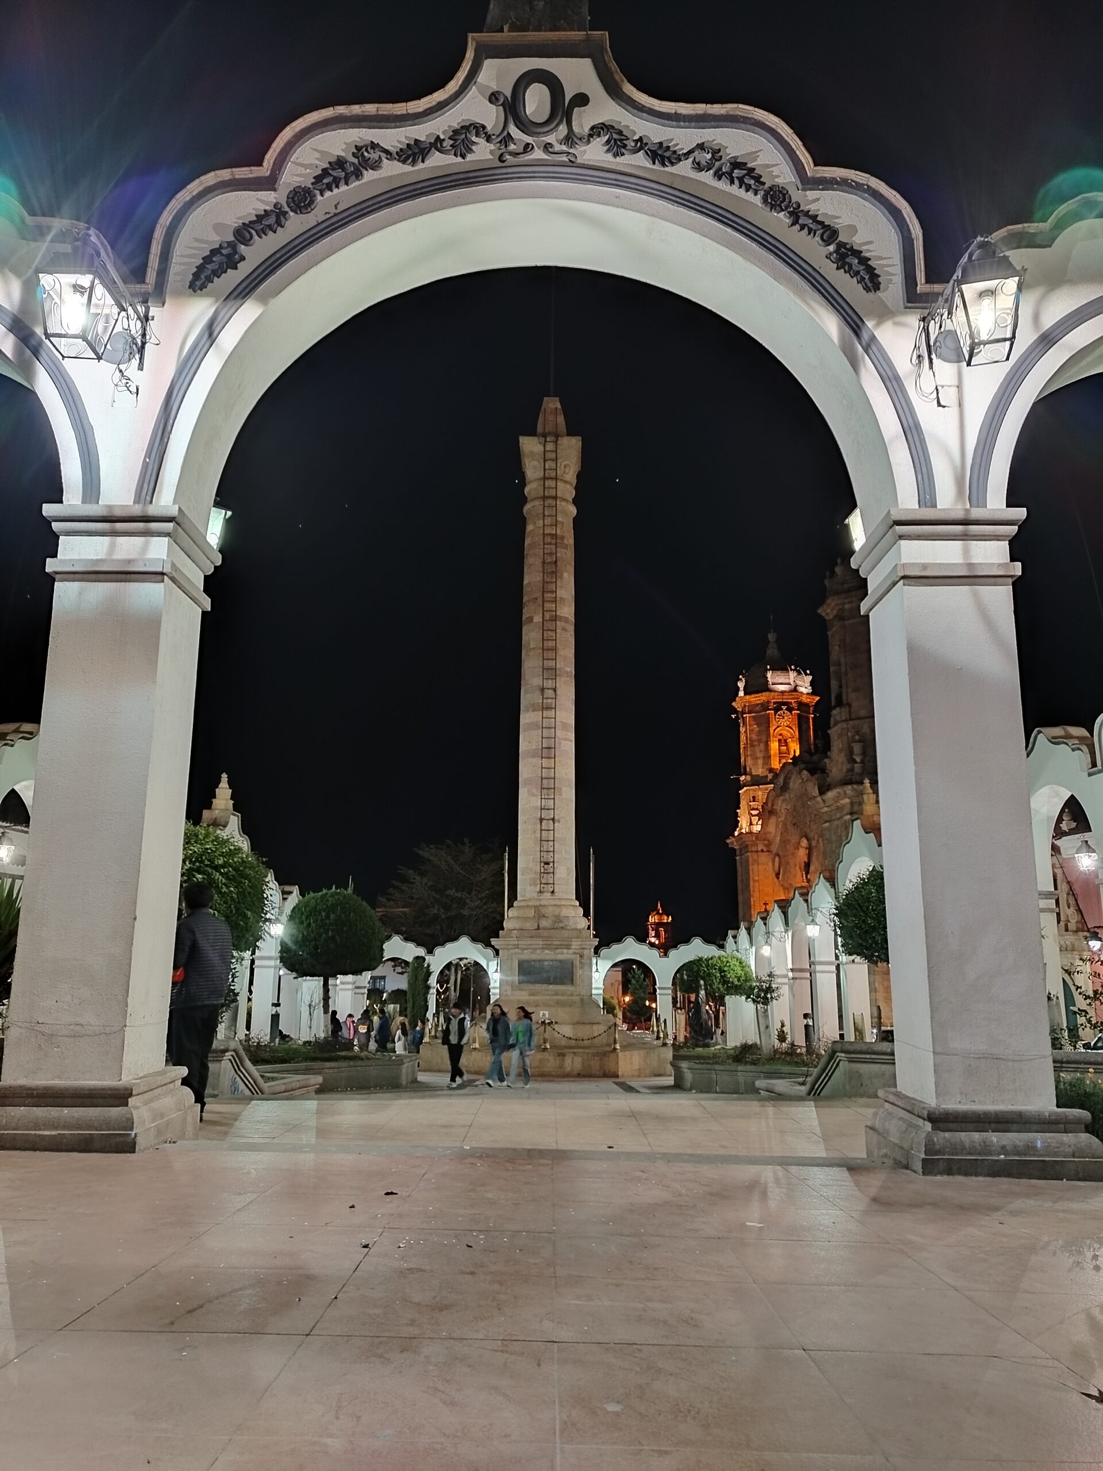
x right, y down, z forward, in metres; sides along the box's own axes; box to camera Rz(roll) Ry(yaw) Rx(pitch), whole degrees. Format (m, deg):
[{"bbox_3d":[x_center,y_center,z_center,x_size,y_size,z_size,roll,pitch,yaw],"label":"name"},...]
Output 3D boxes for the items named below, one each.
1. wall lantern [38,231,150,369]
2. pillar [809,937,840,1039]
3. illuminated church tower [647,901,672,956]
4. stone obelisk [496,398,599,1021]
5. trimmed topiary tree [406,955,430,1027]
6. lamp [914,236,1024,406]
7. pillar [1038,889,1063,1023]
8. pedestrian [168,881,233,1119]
[{"bbox_3d":[-2.694,-2.496,6.172,0.380,0.800,1.000,0,-11,1],"label":"wall lantern"},{"bbox_3d":[9.587,9.240,35.616,0.840,4.200,0.840,0,-11,1],"label":"pillar"},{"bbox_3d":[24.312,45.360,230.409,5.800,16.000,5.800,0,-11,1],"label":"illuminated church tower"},{"bbox_3d":[-0.040,-1.179,26.740,2.650,16.700,2.650,0,-11,1],"label":"stone obelisk"},{"bbox_3d":[-5.905,11.675,44.626,1.080,4.100,1.080,0,-11,1],"label":"trimmed topiary tree"},{"bbox_3d":[2.466,-2.433,6.122,0.380,0.820,1.000,1,-11,-2],"label":"lamp"},{"bbox_3d":[9.862,4.908,20.262,0.840,3.750,0.840,0,-11,1],"label":"pillar"},{"bbox_3d":[-2.651,1.977,7.681,0.520,1.740,0.360,4,-12,-18],"label":"pedestrian"}]

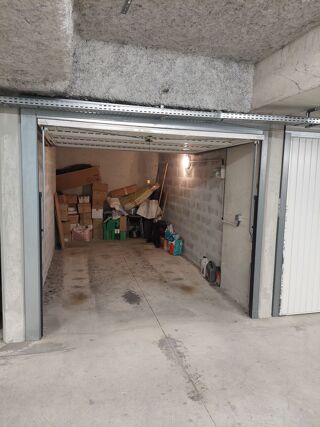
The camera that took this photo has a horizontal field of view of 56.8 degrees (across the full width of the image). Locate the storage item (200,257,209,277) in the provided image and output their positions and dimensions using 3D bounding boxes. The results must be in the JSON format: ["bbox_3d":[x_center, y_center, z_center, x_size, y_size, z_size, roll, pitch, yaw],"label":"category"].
[{"bbox_3d":[0.752,0.905,4.952,0.105,0.340,0.145,0,6,-15],"label":"storage item"}]

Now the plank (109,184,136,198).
[{"bbox_3d":[-0.982,-0.579,7.738,0.700,0.160,0.270,-16,10,-12],"label":"plank"}]

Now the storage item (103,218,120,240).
[{"bbox_3d":[-1.256,0.400,7.674,0.420,0.540,0.400,0,6,-15],"label":"storage item"}]

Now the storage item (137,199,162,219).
[{"bbox_3d":[-0.268,-0.130,7.354,0.580,0.440,0.420,0,6,-15],"label":"storage item"}]

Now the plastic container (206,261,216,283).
[{"bbox_3d":[0.828,0.931,4.767,0.120,0.320,0.150,0,6,-15],"label":"plastic container"}]

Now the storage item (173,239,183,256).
[{"bbox_3d":[0.392,0.724,6.324,0.160,0.325,0.180,0,6,-15],"label":"storage item"}]

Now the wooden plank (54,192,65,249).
[{"bbox_3d":[-2.253,0.153,6.655,0.050,1.220,0.500,-7,8,-14],"label":"wooden plank"}]

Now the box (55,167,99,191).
[{"bbox_3d":[-1.966,-0.852,7.188,1.000,0.360,0.420,-12,9,-13],"label":"box"}]

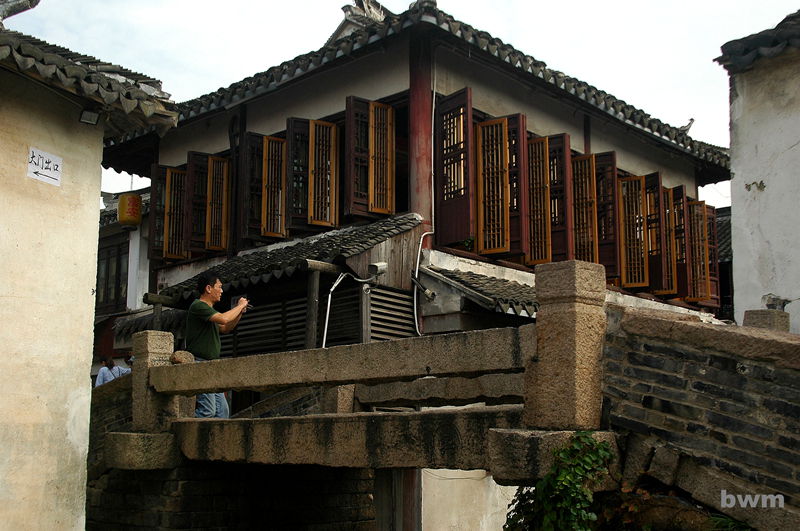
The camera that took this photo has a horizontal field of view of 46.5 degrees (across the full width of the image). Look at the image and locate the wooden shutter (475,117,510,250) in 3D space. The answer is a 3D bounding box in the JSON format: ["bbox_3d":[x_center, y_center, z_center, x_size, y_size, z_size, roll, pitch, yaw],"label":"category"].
[{"bbox_3d":[1.061,-0.918,10.590,0.390,1.560,0.060,-6,-13,29],"label":"wooden shutter"}]

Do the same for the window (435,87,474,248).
[{"bbox_3d":[0.577,-1.060,10.039,0.450,1.660,0.070,-10,-15,40],"label":"window"}]

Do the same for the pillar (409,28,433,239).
[{"bbox_3d":[0.227,-1.438,10.064,0.230,2.441,0.230,1,-12,-2],"label":"pillar"}]

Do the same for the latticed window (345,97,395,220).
[{"bbox_3d":[-0.328,-1.213,10.268,0.480,1.330,0.220,7,-14,-32],"label":"latticed window"}]

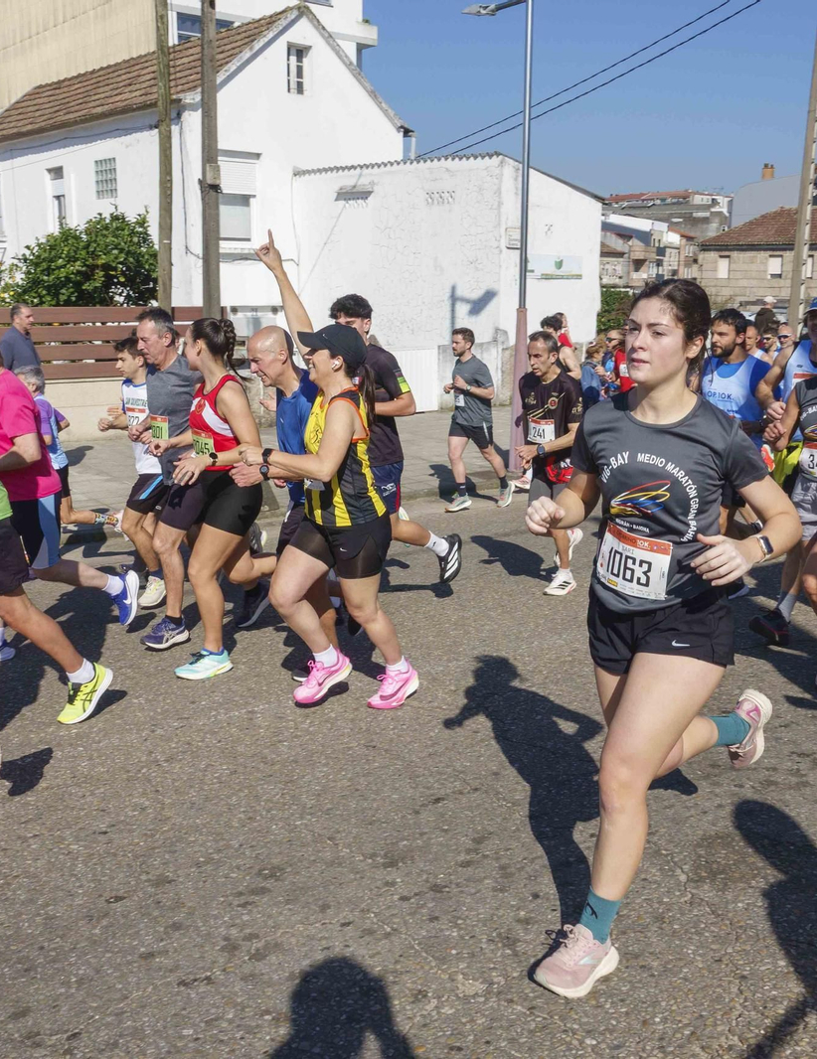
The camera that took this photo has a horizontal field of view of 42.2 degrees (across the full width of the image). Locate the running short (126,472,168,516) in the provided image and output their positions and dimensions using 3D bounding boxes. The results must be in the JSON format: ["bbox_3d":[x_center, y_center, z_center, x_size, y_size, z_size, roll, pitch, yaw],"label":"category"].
[{"bbox_3d":[-1.543,-0.239,6.375,0.360,0.370,0.370,-8,15,-32],"label":"running short"}]

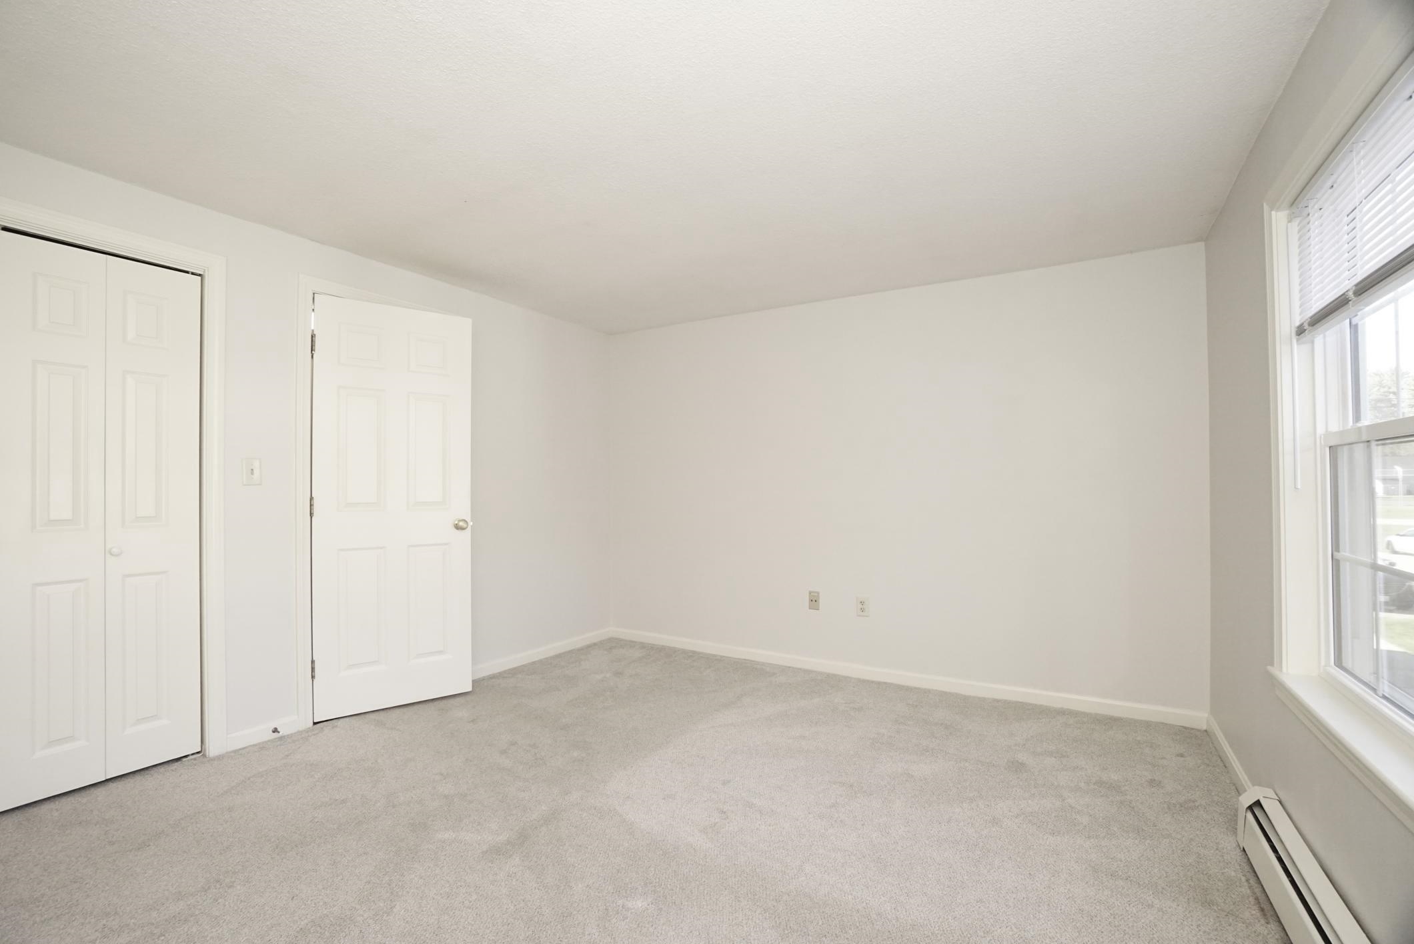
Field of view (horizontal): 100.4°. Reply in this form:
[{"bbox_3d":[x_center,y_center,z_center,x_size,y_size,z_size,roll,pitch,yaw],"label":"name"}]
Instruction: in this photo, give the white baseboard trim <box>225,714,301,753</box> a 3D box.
[{"bbox_3d":[-1.987,1.169,2.642,0.018,0.072,0.268,-1,-1,33],"label":"white baseboard trim"}]

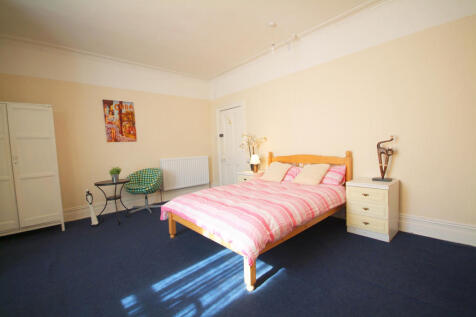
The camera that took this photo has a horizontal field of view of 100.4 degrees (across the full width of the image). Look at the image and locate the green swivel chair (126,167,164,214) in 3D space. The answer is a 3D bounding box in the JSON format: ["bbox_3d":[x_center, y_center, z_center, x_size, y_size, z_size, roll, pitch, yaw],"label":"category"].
[{"bbox_3d":[-1.704,0.614,3.705,0.620,0.730,0.600,-1,2,20],"label":"green swivel chair"}]

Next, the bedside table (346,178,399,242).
[{"bbox_3d":[1.647,0.590,2.432,0.410,0.620,0.420,-4,3,-42],"label":"bedside table"}]

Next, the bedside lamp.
[{"bbox_3d":[0.313,0.103,3.879,0.180,0.360,0.180,-2,2,0],"label":"bedside lamp"}]

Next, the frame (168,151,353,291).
[{"bbox_3d":[0.348,0.443,2.612,2.030,1.000,1.430,-4,3,-42],"label":"frame"}]

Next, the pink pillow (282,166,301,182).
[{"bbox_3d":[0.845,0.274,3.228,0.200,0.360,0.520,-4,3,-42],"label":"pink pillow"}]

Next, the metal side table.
[{"bbox_3d":[-2.063,0.705,3.288,0.500,0.610,0.500,-4,3,-42],"label":"metal side table"}]

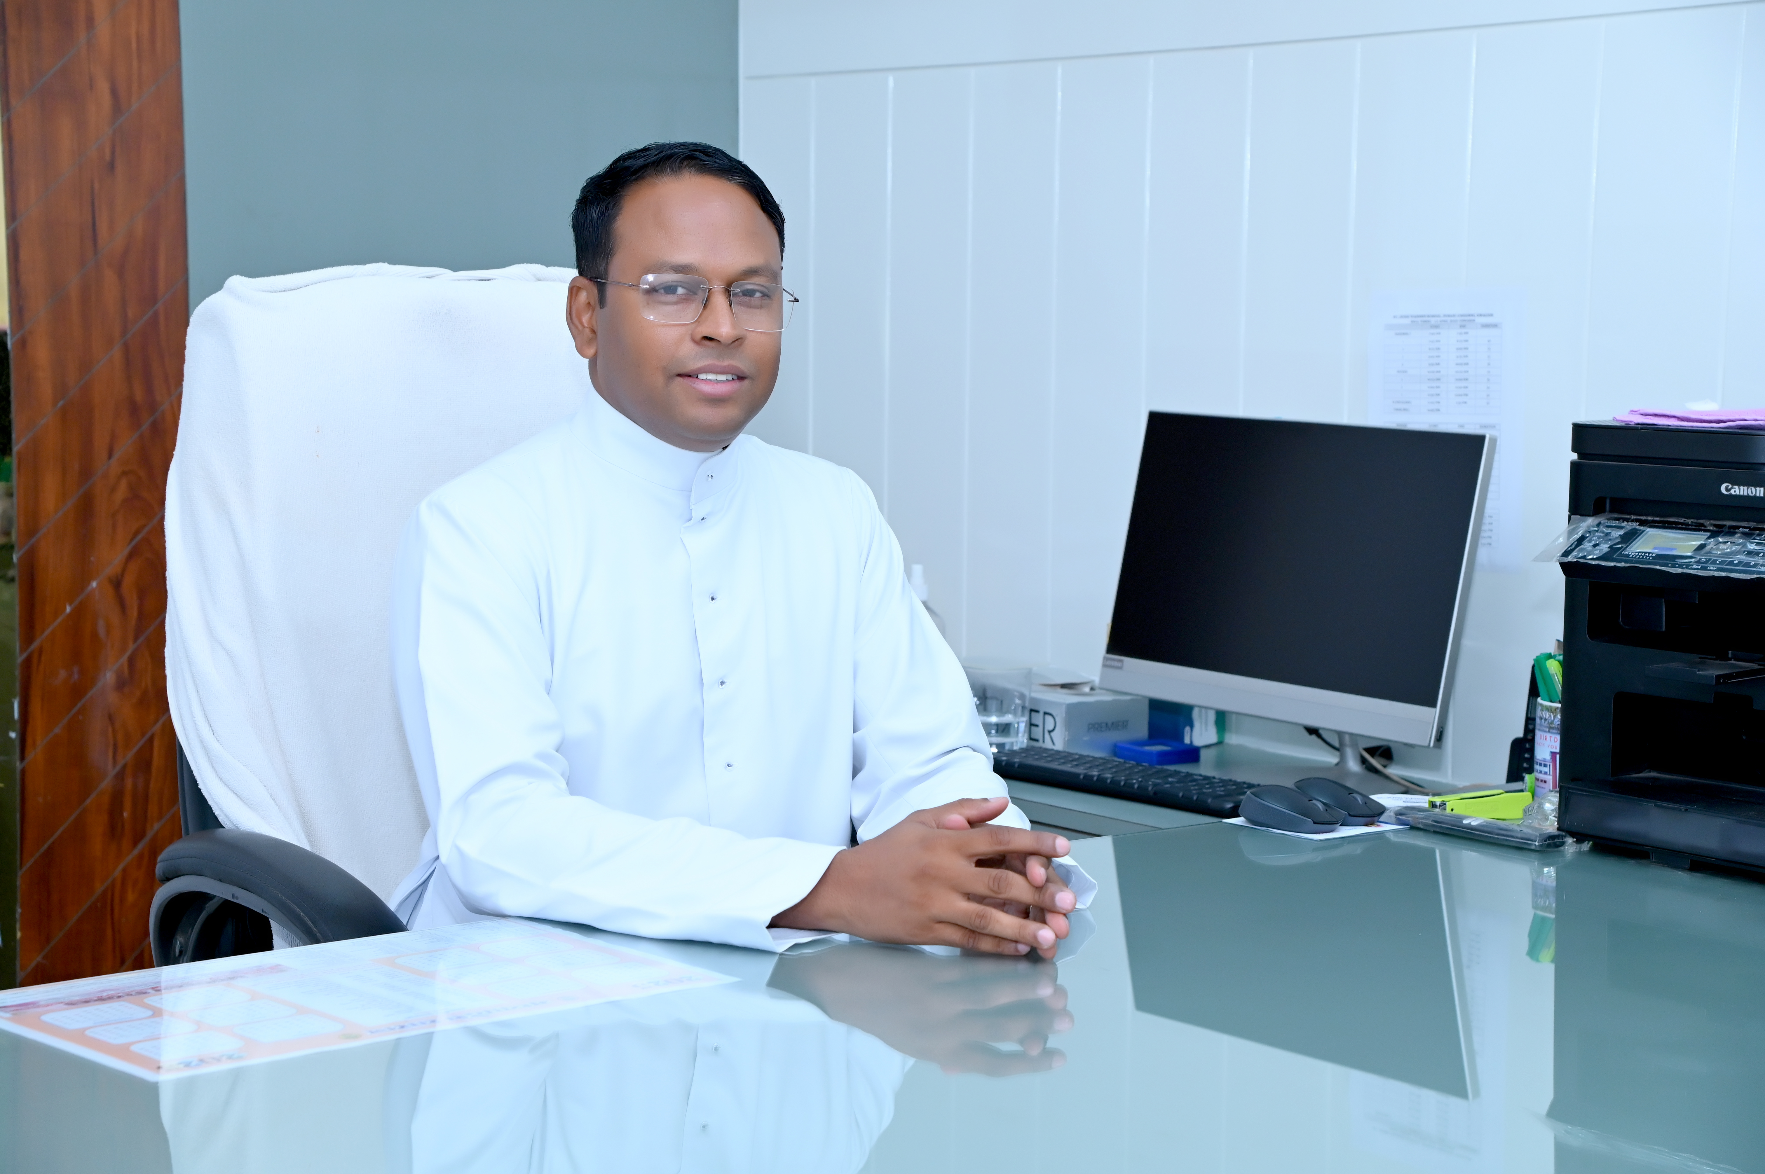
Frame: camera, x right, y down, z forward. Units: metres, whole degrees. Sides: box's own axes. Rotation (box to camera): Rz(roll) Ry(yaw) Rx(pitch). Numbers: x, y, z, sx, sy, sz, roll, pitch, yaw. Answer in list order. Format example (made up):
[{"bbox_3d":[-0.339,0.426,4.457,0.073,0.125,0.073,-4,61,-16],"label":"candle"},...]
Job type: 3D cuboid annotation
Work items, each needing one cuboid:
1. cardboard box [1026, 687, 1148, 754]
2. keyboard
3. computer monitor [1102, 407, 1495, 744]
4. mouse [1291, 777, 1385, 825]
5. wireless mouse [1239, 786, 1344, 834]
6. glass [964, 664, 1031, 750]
[{"bbox_3d":[0.201,0.147,3.938,0.112,0.058,0.210,-2,6,-30],"label":"cardboard box"},{"bbox_3d":[0.267,0.200,3.595,0.118,0.021,0.390,-4,7,-41],"label":"keyboard"},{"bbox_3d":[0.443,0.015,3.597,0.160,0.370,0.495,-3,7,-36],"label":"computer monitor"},{"bbox_3d":[0.402,0.193,3.084,0.096,0.036,0.058,5,7,42],"label":"mouse"},{"bbox_3d":[0.360,0.196,3.044,0.058,0.036,0.096,-4,7,-43],"label":"wireless mouse"},{"bbox_3d":[0.127,0.138,3.854,0.082,0.090,0.082,1,5,0],"label":"glass"}]

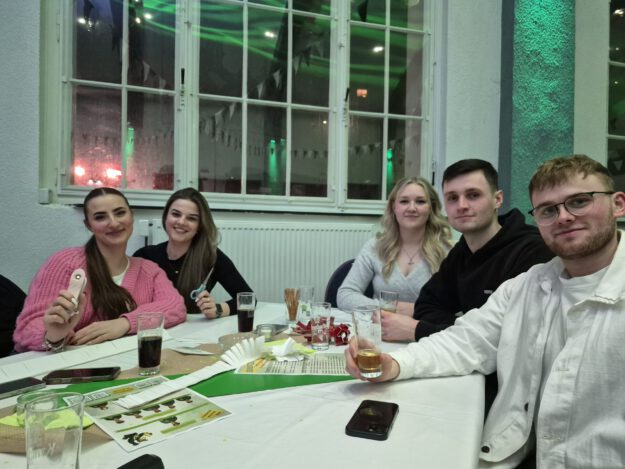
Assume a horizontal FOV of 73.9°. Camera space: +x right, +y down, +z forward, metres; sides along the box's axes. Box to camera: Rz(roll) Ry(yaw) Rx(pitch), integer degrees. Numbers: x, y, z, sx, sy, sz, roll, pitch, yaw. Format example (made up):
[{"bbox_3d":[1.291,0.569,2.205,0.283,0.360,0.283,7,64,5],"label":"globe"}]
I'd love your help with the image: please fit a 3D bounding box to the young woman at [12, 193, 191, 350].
[{"bbox_3d":[-0.720,0.455,1.430,0.600,1.250,0.720,0,1,-32],"label":"young woman"}]

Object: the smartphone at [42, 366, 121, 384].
[{"bbox_3d":[-0.549,0.336,0.995,0.152,0.009,0.073,1,1,-12],"label":"smartphone"}]

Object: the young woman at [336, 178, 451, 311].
[{"bbox_3d":[0.385,0.425,1.700,0.570,1.330,0.720,1,1,22],"label":"young woman"}]

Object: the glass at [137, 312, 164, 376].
[{"bbox_3d":[-0.403,0.272,1.033,0.066,0.143,0.066,1,1,0],"label":"glass"}]

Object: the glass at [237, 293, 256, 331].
[{"bbox_3d":[-0.235,0.274,1.467,0.064,0.135,0.064,1,1,0],"label":"glass"}]

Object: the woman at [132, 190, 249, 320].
[{"bbox_3d":[-0.525,0.445,1.690,0.570,1.270,0.720,0,1,-29],"label":"woman"}]

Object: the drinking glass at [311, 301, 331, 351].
[{"bbox_3d":[0.025,0.279,1.265,0.062,0.137,0.062,1,1,0],"label":"drinking glass"}]

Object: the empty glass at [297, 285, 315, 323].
[{"bbox_3d":[-0.024,0.274,1.637,0.064,0.137,0.064,1,1,0],"label":"empty glass"}]

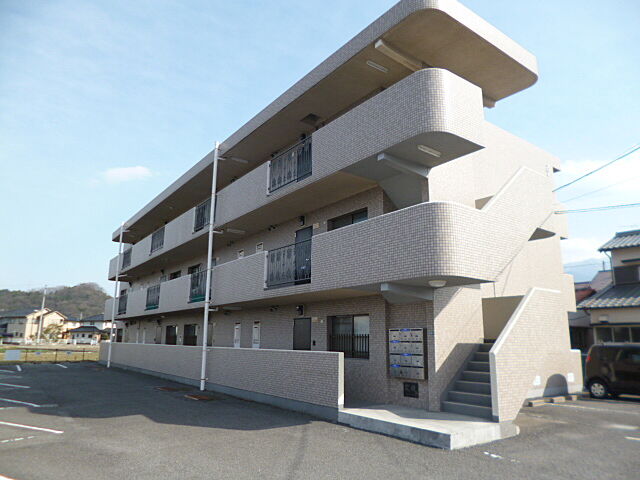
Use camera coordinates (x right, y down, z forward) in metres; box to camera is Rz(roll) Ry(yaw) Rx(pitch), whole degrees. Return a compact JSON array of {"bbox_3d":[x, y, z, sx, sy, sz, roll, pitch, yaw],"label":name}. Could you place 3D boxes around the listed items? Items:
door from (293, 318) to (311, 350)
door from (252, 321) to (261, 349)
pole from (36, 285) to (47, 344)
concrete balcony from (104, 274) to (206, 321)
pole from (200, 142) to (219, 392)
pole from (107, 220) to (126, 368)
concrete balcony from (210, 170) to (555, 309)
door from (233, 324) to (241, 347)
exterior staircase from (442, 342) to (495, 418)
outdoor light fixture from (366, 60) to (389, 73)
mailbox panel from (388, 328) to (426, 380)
[{"bbox_3d":[-0.511,3.344,12.956,0.097,2.060,0.926,9,-16,-35],"label":"door"},{"bbox_3d":[-2.148,3.746,15.127,0.097,1.939,0.454,9,-16,-35],"label":"door"},{"bbox_3d":[-51.507,13.723,82.341,0.350,10.682,0.350,9,-15,-35],"label":"pole"},{"bbox_3d":[-8.386,3.220,22.639,1.482,1.355,16.395,9,-16,-35],"label":"concrete balcony"},{"bbox_3d":[-3.743,0.640,15.199,0.120,8.572,0.120,9,-15,-35],"label":"pole"},{"bbox_3d":[-11.815,3.040,25.831,0.120,8.461,0.120,9,-15,-35],"label":"pole"},{"bbox_3d":[0.800,0.402,12.687,3.993,2.656,9.680,9,-16,-35],"label":"concrete balcony"},{"bbox_3d":[-3.001,3.975,15.960,0.099,1.939,0.570,9,-15,-35],"label":"door"},{"bbox_3d":[3.384,2.792,8.964,1.567,1.307,1.171,9,-15,-35],"label":"exterior staircase"},{"bbox_3d":[1.382,-4.110,10.594,0.659,0.085,0.121,9,-16,-35],"label":"outdoor light fixture"},{"bbox_3d":[1.931,2.441,9.600,0.173,1.031,0.970,9,-15,-35],"label":"mailbox panel"}]

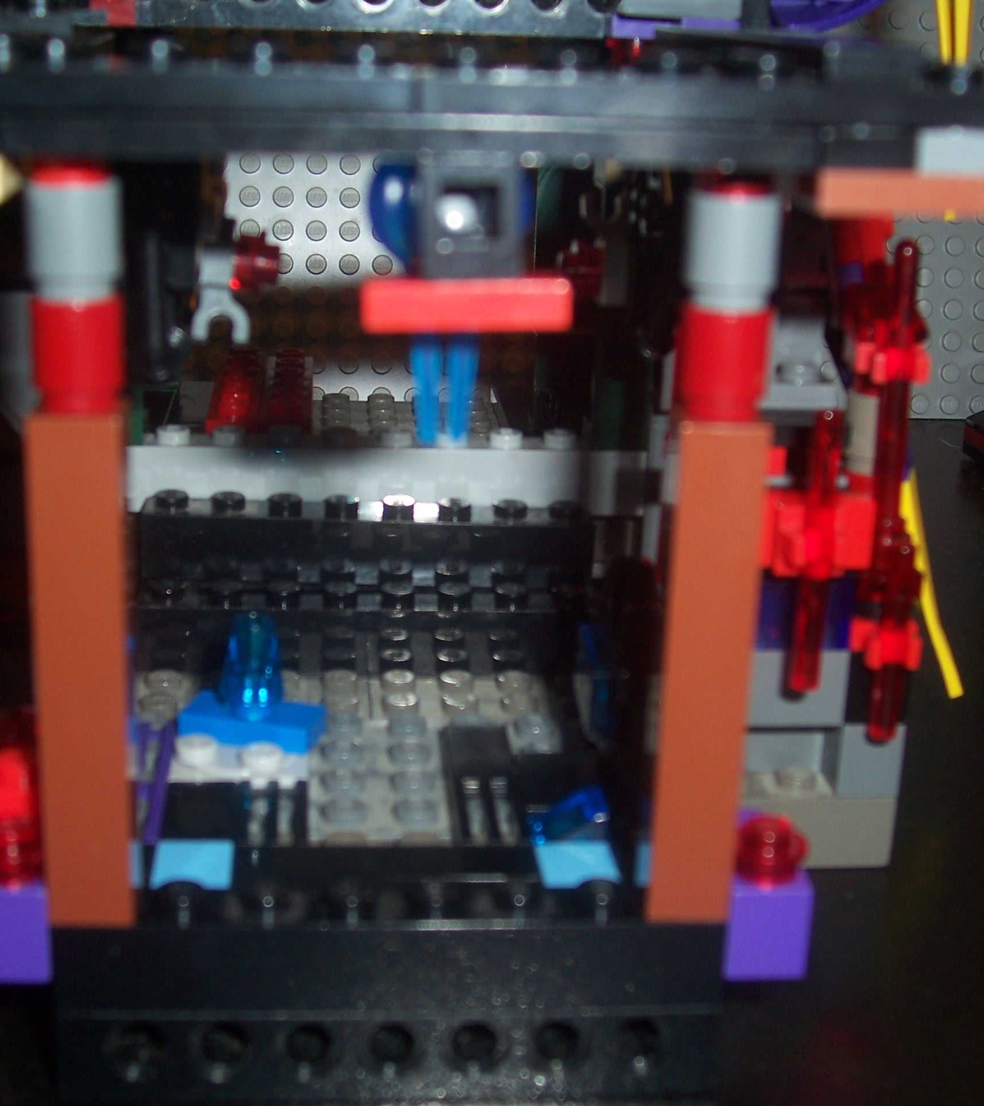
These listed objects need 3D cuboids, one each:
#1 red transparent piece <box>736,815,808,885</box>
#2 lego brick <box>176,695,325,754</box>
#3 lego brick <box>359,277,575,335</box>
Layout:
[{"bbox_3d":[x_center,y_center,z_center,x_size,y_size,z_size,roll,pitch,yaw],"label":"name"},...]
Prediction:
[{"bbox_3d":[0.027,0.028,0.173,0.008,0.005,0.008,1,18,-5],"label":"red transparent piece"},{"bbox_3d":[-0.029,0.020,0.217,0.016,0.003,0.008,6,18,12],"label":"lego brick"},{"bbox_3d":[-0.002,-0.019,0.139,0.016,0.003,0.008,1,17,-5],"label":"lego brick"}]

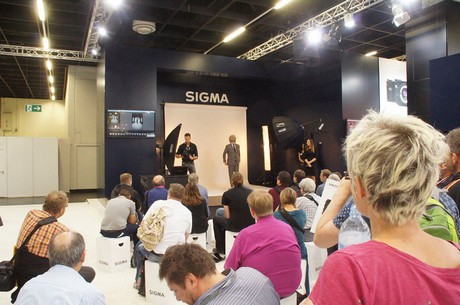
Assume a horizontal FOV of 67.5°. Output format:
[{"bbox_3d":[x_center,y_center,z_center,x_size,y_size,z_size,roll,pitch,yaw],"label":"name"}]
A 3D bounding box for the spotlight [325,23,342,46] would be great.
[{"bbox_3d":[2.494,-2.844,8.300,0.380,0.450,0.360,-23,3,-6],"label":"spotlight"}]

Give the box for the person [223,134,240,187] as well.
[{"bbox_3d":[0.067,0.314,11.500,0.570,1.780,0.320,-1,0,-5],"label":"person"}]

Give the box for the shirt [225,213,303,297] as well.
[{"bbox_3d":[0.265,0.803,2.850,0.600,0.630,0.420,-1,1,-9],"label":"shirt"}]

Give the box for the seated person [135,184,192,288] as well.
[{"bbox_3d":[-0.728,0.946,3.830,0.620,1.250,0.800,-1,1,-3],"label":"seated person"}]

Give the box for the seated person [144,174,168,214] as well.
[{"bbox_3d":[-1.139,0.949,5.450,0.530,1.220,0.750,-1,1,2],"label":"seated person"}]

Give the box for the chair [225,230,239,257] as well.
[{"bbox_3d":[0.098,1.329,5.020,0.300,0.440,0.300,-1,1,2],"label":"chair"}]

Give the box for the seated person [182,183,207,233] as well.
[{"bbox_3d":[-0.530,1.014,5.280,0.450,1.150,0.740,-1,0,2],"label":"seated person"}]

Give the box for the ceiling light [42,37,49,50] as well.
[{"bbox_3d":[-6.522,-3.840,12.200,0.160,0.100,1.520,0,0,-26],"label":"ceiling light"}]

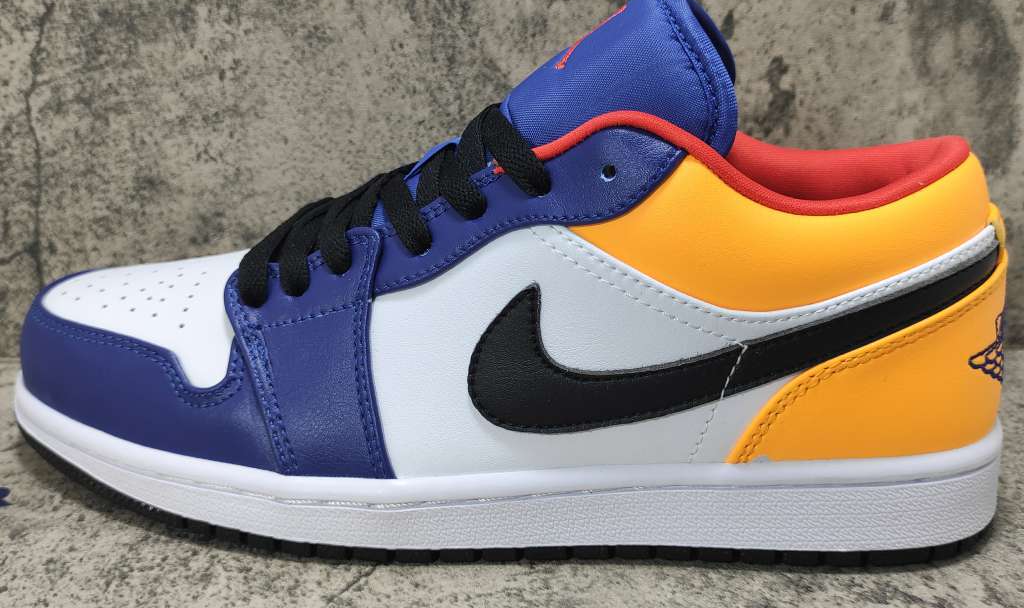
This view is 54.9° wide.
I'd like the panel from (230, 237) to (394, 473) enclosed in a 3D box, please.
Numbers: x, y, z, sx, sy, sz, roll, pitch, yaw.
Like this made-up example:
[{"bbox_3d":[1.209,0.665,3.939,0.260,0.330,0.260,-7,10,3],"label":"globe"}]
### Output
[{"bbox_3d":[-0.053,0.013,0.264,0.048,0.061,0.030,2,18,7],"label":"panel"}]

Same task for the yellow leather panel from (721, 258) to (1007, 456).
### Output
[{"bbox_3d":[0.098,0.008,0.275,0.078,0.052,0.077,2,18,7],"label":"yellow leather panel"}]

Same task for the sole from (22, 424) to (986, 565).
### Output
[{"bbox_3d":[-0.010,0.040,0.304,0.294,0.031,0.102,2,18,7],"label":"sole"}]

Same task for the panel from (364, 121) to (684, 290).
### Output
[{"bbox_3d":[0.003,-0.024,0.256,0.079,0.045,0.027,2,18,7],"label":"panel"}]

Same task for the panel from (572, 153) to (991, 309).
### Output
[{"bbox_3d":[0.073,-0.024,0.266,0.109,0.039,0.075,2,18,7],"label":"panel"}]

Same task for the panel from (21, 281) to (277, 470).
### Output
[{"bbox_3d":[-0.105,0.010,0.307,0.100,0.038,0.099,2,18,7],"label":"panel"}]

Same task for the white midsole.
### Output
[{"bbox_3d":[-0.010,0.032,0.301,0.298,0.040,0.104,2,18,7],"label":"white midsole"}]

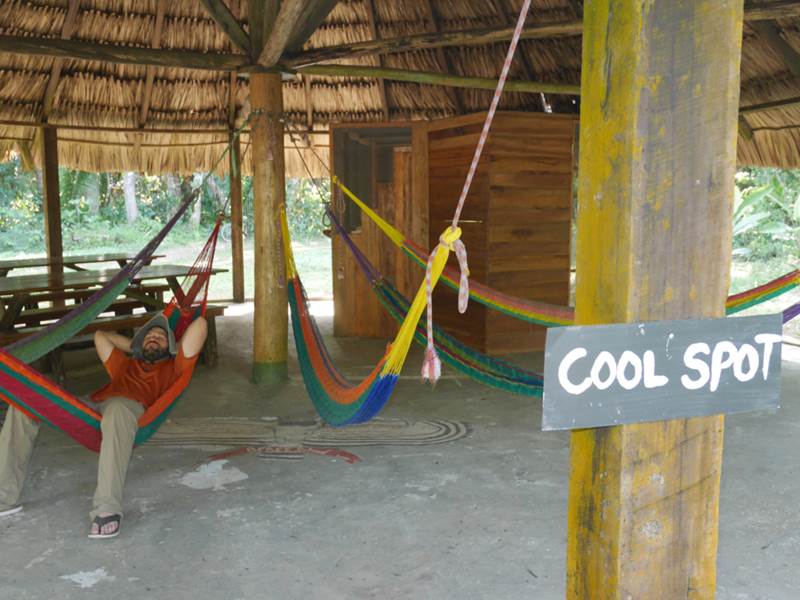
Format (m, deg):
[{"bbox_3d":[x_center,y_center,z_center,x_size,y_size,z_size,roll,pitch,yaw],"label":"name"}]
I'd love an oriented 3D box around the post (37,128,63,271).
[{"bbox_3d":[-4.944,-1.221,11.211,0.180,2.446,0.180,-5,8,-38],"label":"post"}]

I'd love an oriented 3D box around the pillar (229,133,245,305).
[{"bbox_3d":[-2.514,-1.253,12.038,0.160,2.566,0.160,-2,7,-14],"label":"pillar"}]

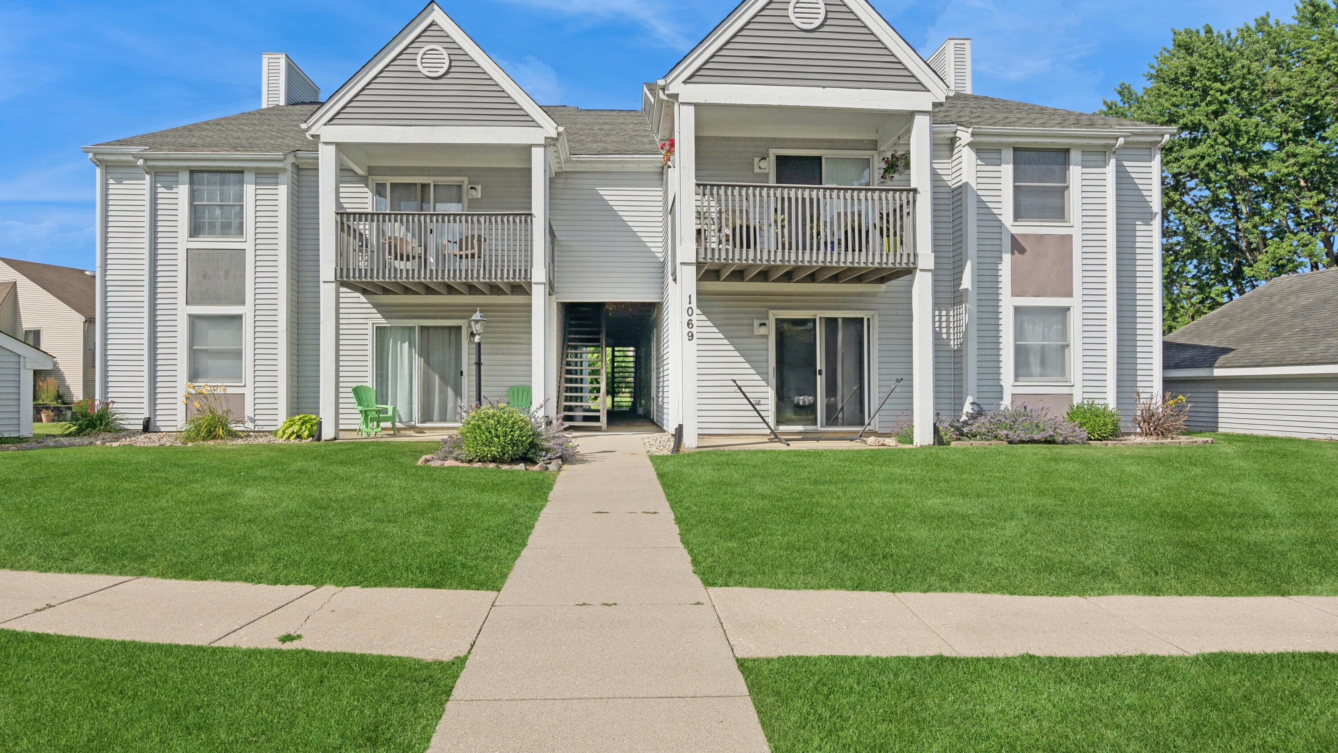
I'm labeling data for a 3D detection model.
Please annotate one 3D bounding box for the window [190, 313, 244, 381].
[{"bbox_3d":[-8.485,-0.509,12.525,1.045,1.319,0.122,0,0,-2],"label":"window"}]

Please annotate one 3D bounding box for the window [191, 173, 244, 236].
[{"bbox_3d":[-8.520,-3.229,12.620,1.030,1.270,0.100,0,0,-3],"label":"window"}]

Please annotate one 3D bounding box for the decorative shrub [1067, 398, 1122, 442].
[{"bbox_3d":[6.909,0.704,10.850,0.850,0.660,0.800,0,0,-3],"label":"decorative shrub"}]

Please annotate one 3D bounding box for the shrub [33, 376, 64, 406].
[{"bbox_3d":[-15.661,0.357,16.900,0.750,0.760,0.650,0,0,-3],"label":"shrub"}]

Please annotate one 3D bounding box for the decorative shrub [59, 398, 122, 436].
[{"bbox_3d":[-10.687,0.746,12.400,1.050,0.720,0.850,0,0,-3],"label":"decorative shrub"}]

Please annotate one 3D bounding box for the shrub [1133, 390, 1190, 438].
[{"bbox_3d":[8.442,0.645,11.470,0.944,0.812,0.832,0,0,-2],"label":"shrub"}]

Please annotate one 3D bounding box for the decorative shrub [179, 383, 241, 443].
[{"bbox_3d":[-7.999,0.639,11.672,1.015,1.025,0.893,0,0,-2],"label":"decorative shrub"}]

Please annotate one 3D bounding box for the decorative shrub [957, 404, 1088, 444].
[{"bbox_3d":[5.564,0.742,10.550,1.900,0.620,0.950,0,0,-3],"label":"decorative shrub"}]

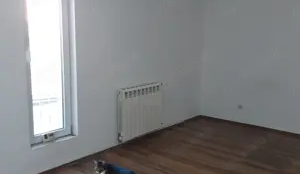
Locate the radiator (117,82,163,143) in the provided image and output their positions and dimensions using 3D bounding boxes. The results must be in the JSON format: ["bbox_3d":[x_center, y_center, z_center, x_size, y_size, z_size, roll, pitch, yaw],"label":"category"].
[{"bbox_3d":[-0.113,0.310,3.941,0.095,0.640,0.769,9,13,40],"label":"radiator"}]

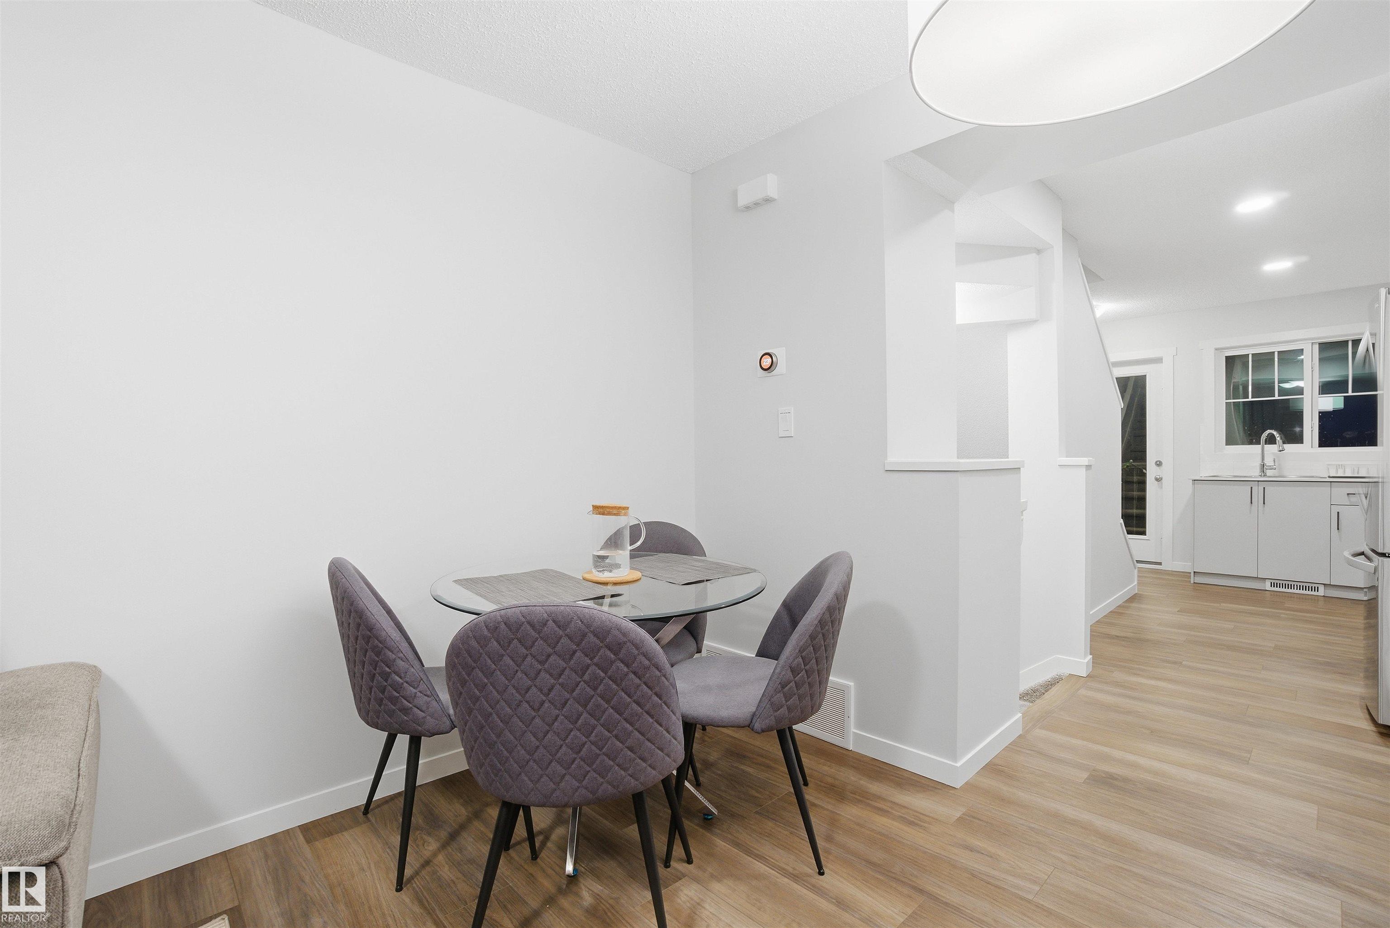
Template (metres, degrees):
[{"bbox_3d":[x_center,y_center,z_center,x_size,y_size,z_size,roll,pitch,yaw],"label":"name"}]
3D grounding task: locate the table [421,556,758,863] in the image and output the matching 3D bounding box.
[{"bbox_3d":[-0.276,0.723,1.800,0.990,0.740,0.990,-1,1,0],"label":"table"}]

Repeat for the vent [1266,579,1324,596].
[{"bbox_3d":[4.646,0.962,4.490,0.315,0.085,0.020,0,1,42],"label":"vent"}]

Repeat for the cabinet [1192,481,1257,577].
[{"bbox_3d":[4.531,0.518,4.955,0.400,0.790,0.580,0,1,42],"label":"cabinet"}]

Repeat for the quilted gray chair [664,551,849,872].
[{"bbox_3d":[0.190,0.674,1.766,0.530,0.830,0.490,0,1,8],"label":"quilted gray chair"}]

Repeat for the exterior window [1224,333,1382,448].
[{"bbox_3d":[5.141,-0.570,4.891,1.060,0.900,0.100,0,1,42],"label":"exterior window"}]

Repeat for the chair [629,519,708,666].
[{"bbox_3d":[-0.196,0.672,2.214,0.490,0.830,0.530,0,1,9],"label":"chair"}]

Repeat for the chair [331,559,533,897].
[{"bbox_3d":[-0.789,0.684,1.743,0.530,0.830,0.490,-1,1,-34],"label":"chair"}]

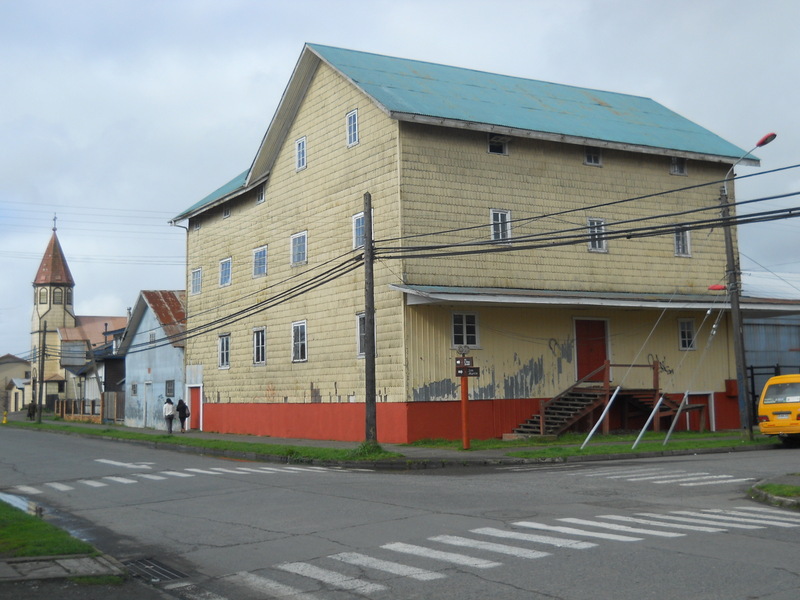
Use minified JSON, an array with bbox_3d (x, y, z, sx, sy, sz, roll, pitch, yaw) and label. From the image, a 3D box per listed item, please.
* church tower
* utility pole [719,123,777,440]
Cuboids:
[{"bbox_3d":[-34.337,1.161,100.812,3.700,18.700,3.700,1,-6,-27],"label":"church tower"},{"bbox_3d":[10.932,-0.343,30.764,0.550,9.150,2.100,2,-6,-30],"label":"utility pole"}]

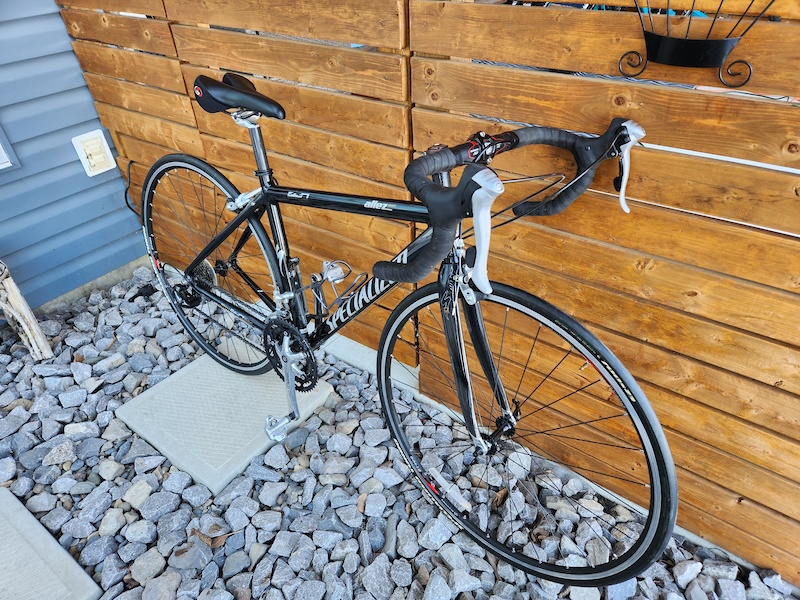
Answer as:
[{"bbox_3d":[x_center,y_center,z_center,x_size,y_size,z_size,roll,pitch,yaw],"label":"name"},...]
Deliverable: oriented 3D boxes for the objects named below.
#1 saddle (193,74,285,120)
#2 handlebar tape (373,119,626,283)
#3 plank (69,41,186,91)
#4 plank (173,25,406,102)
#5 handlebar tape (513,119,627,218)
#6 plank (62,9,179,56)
[{"bbox_3d":[-0.338,-0.438,1.165,0.270,0.083,0.146,25,37,29],"label":"saddle"},{"bbox_3d":[0.167,-0.167,0.861,0.187,0.227,0.441,28,38,35],"label":"handlebar tape"},{"bbox_3d":[-0.890,-0.769,1.748,0.626,0.094,0.020,22,43,30],"label":"plank"},{"bbox_3d":[-0.313,-0.608,1.337,0.807,0.089,0.020,22,43,30],"label":"plank"},{"bbox_3d":[0.273,-0.220,0.962,0.187,0.227,0.132,28,38,35],"label":"handlebar tape"},{"bbox_3d":[-0.896,-0.853,1.688,0.626,0.090,0.020,22,43,30],"label":"plank"}]

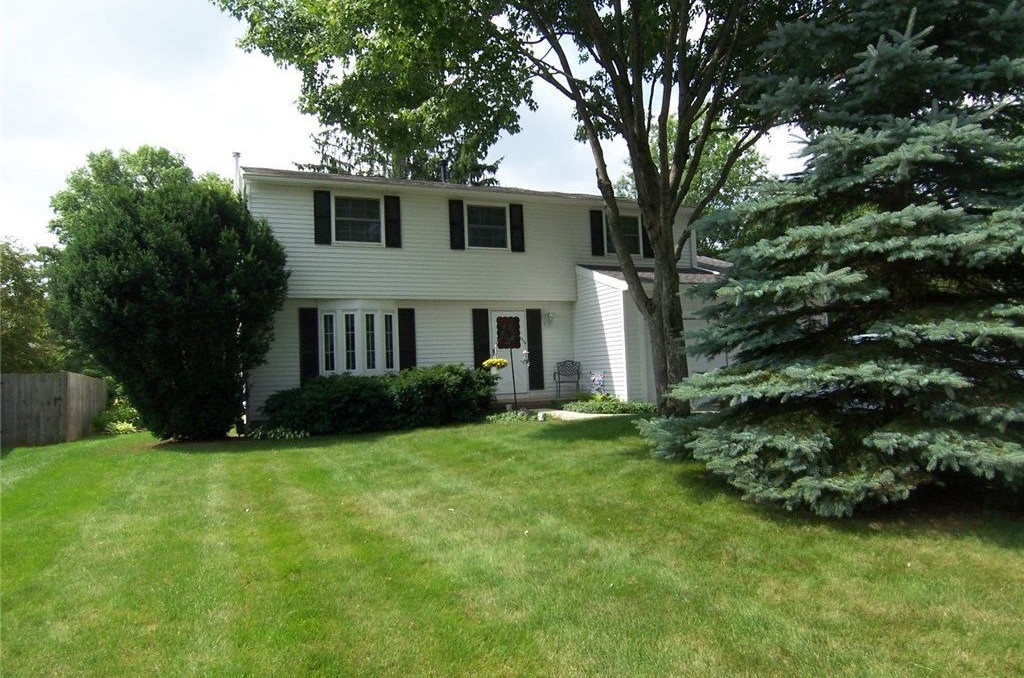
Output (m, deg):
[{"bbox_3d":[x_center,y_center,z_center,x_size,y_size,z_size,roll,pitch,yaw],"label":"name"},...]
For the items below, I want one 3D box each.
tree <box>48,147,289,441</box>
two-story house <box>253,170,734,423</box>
[{"bbox_3d":[-6.420,-0.770,13.000,4.100,5.400,4.000,-1,-4,-23],"label":"tree"},{"bbox_3d":[-0.504,-1.332,19.288,13.320,6.750,10.650,-1,-4,-23],"label":"two-story house"}]

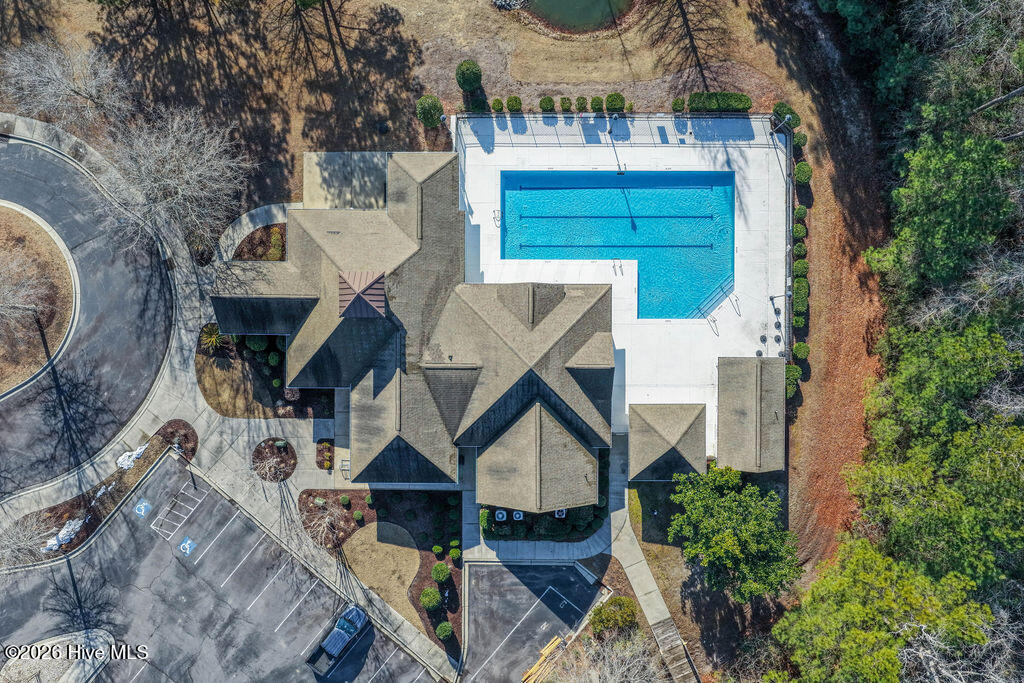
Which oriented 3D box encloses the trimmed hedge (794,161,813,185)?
[{"bbox_3d":[22.655,-13.073,61.798,1.280,1.670,1.620,0,90,1],"label":"trimmed hedge"}]

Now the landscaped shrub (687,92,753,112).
[{"bbox_3d":[15.992,-18.393,61.299,4.800,1.600,1.200,0,90,1],"label":"landscaped shrub"}]

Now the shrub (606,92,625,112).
[{"bbox_3d":[8.075,-18.670,62.143,1.430,1.720,1.430,0,89,1],"label":"shrub"}]

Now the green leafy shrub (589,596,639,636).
[{"bbox_3d":[7.840,21.098,61.219,3.500,2.000,2.550,0,90,1],"label":"green leafy shrub"}]

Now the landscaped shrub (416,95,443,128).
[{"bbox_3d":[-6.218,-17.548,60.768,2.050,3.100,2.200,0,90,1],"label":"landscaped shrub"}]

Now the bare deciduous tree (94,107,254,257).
[{"bbox_3d":[-24.277,-11.501,57.980,11.000,9.000,10.500,0,90,1],"label":"bare deciduous tree"}]

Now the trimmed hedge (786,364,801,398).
[{"bbox_3d":[21.559,3.071,61.154,1.300,1.650,2.650,0,90,1],"label":"trimmed hedge"}]

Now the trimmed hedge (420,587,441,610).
[{"bbox_3d":[-6.339,20.042,61.947,1.540,2.070,1.560,0,89,1],"label":"trimmed hedge"}]

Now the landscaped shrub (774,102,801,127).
[{"bbox_3d":[21.400,-17.599,61.914,2.410,1.580,1.030,44,91,1],"label":"landscaped shrub"}]

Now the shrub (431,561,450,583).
[{"bbox_3d":[-5.506,17.981,61.947,1.410,2.070,1.410,0,89,1],"label":"shrub"}]

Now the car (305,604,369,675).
[{"bbox_3d":[-13.562,23.311,62.180,1.940,1.860,5.750,39,90,1],"label":"car"}]

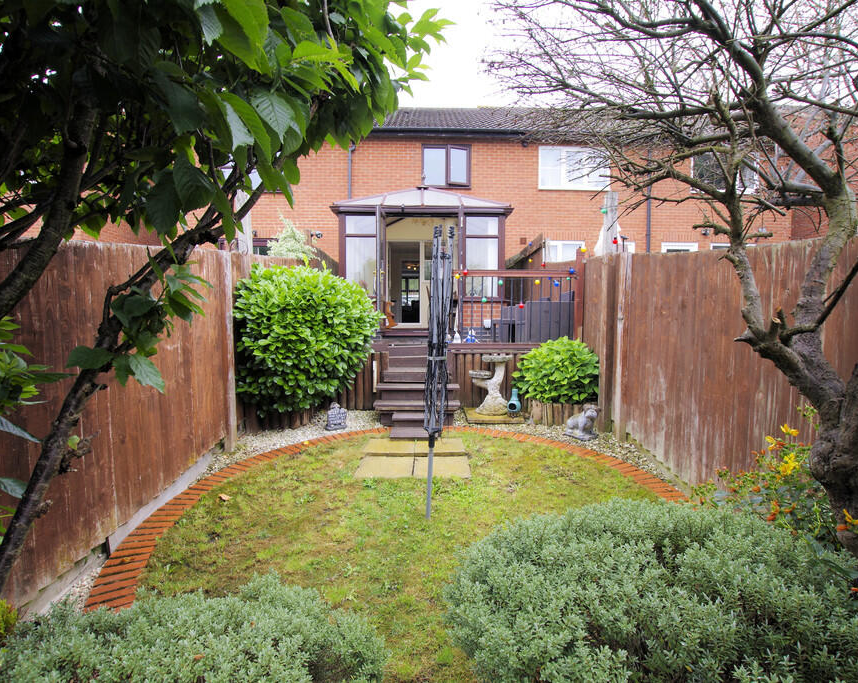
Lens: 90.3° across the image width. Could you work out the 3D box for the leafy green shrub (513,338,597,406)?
[{"bbox_3d":[1.400,0.310,4.920,0.950,0.760,0.880,0,5,0],"label":"leafy green shrub"}]

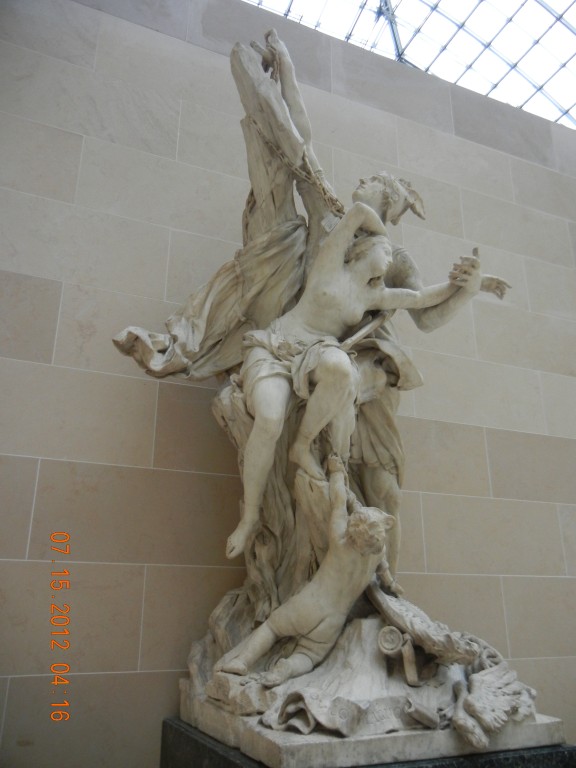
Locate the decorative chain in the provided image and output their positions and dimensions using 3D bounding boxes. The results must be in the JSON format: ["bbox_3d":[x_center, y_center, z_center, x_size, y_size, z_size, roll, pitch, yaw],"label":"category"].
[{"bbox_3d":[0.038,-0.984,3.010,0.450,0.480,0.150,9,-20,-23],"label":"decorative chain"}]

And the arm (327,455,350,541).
[{"bbox_3d":[0.190,0.427,2.506,0.090,0.330,0.120,9,-20,-23],"label":"arm"}]

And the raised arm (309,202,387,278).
[{"bbox_3d":[0.258,-0.616,2.838,0.300,0.310,0.220,9,-20,-23],"label":"raised arm"}]

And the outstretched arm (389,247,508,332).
[{"bbox_3d":[0.716,-0.414,2.949,0.540,0.360,0.220,9,-20,-23],"label":"outstretched arm"}]

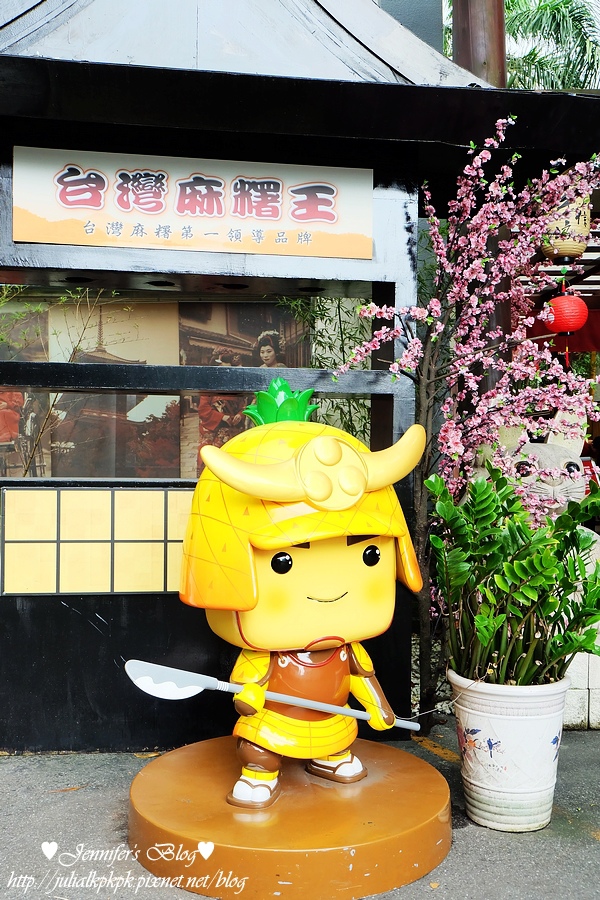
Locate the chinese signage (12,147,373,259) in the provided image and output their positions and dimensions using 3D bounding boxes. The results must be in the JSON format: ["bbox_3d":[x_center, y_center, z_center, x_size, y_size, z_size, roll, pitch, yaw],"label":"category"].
[{"bbox_3d":[-0.501,-1.212,4.091,1.758,0.460,0.035,1,-1,-8],"label":"chinese signage"}]

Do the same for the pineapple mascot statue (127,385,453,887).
[{"bbox_3d":[-0.056,0.581,3.223,1.273,1.732,1.232,1,-2,-22],"label":"pineapple mascot statue"}]

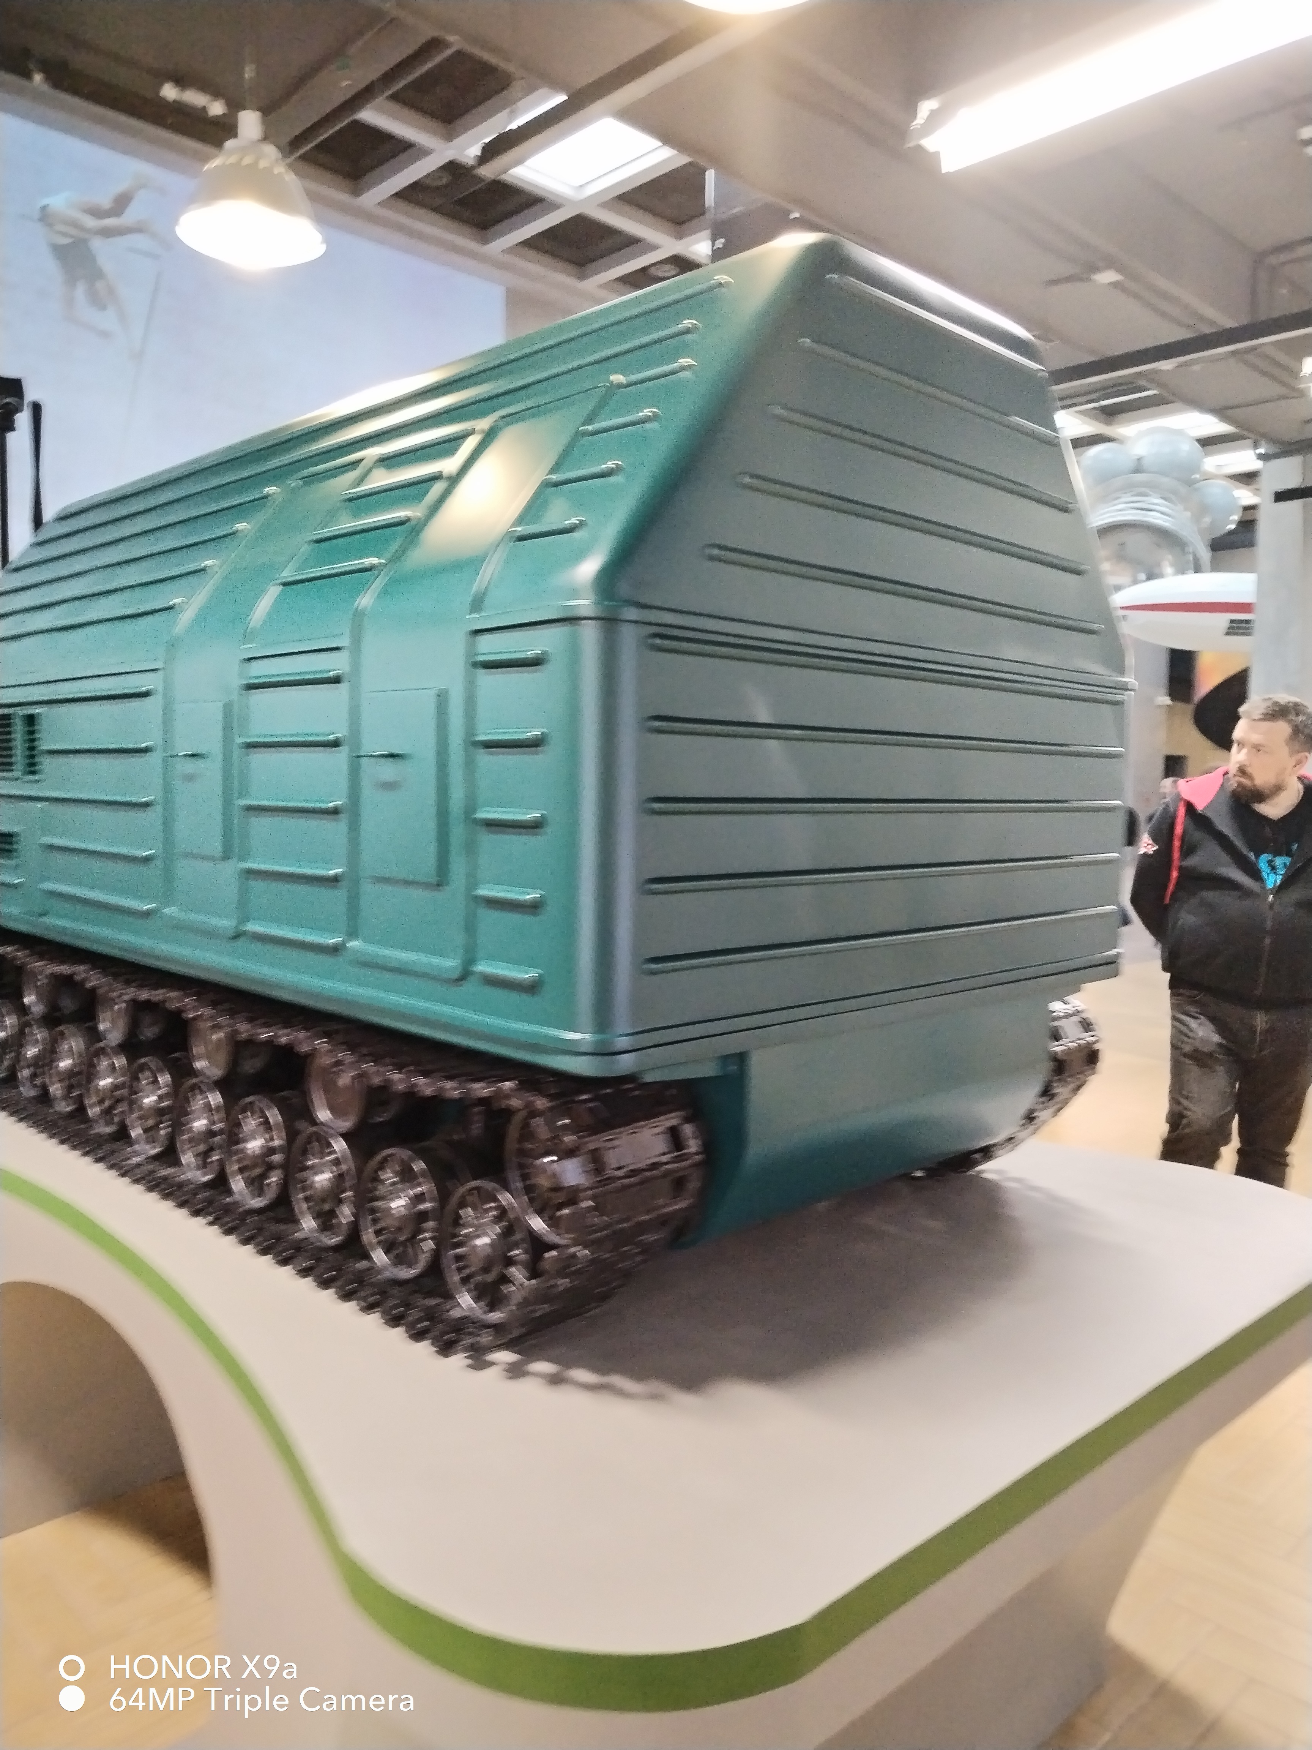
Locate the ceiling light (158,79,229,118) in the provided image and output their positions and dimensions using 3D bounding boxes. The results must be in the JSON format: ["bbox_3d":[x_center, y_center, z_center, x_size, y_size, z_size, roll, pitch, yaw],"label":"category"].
[{"bbox_3d":[-1.656,-2.776,4.704,0.090,0.080,0.250,5,6,44],"label":"ceiling light"}]

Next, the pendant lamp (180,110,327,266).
[{"bbox_3d":[-1.279,-2.209,4.160,0.450,0.396,0.450,1,4,0],"label":"pendant lamp"}]

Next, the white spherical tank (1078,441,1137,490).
[{"bbox_3d":[3.025,-2.719,8.800,0.360,0.360,0.360,-3,5,-44],"label":"white spherical tank"}]

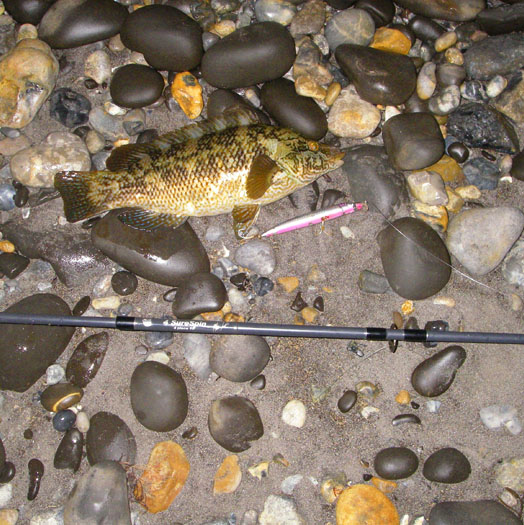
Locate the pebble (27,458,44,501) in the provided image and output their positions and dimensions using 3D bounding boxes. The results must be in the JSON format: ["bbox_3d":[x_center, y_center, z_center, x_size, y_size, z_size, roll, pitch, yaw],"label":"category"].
[{"bbox_3d":[-0.243,0.234,0.827,0.016,0.012,0.042,-2,78,0],"label":"pebble"}]

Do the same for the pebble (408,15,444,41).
[{"bbox_3d":[0.208,-0.294,0.968,0.032,0.025,0.043,-43,78,-12],"label":"pebble"}]

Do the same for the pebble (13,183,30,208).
[{"bbox_3d":[-0.289,-0.081,0.926,0.020,0.017,0.033,-17,81,-3],"label":"pebble"}]

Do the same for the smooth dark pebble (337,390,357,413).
[{"bbox_3d":[0.100,0.165,0.910,0.019,0.012,0.028,29,77,7],"label":"smooth dark pebble"}]

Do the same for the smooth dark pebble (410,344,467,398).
[{"bbox_3d":[0.195,0.116,0.847,0.038,0.027,0.069,37,80,7],"label":"smooth dark pebble"}]

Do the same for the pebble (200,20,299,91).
[{"bbox_3d":[-0.016,-0.252,0.935,0.120,0.058,0.078,-20,82,-3],"label":"pebble"}]

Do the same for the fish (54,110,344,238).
[{"bbox_3d":[-0.072,-0.099,0.927,0.348,0.060,0.150,-8,76,-2],"label":"fish"}]

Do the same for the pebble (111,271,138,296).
[{"bbox_3d":[-0.169,0.026,0.945,0.032,0.020,0.031,0,75,0],"label":"pebble"}]

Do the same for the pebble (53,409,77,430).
[{"bbox_3d":[-0.228,0.181,0.886,0.023,0.018,0.027,44,84,6],"label":"pebble"}]

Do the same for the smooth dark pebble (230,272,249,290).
[{"bbox_3d":[-0.028,0.023,0.947,0.024,0.013,0.020,30,77,8],"label":"smooth dark pebble"}]

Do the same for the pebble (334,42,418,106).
[{"bbox_3d":[0.135,-0.228,0.931,0.103,0.051,0.074,21,82,3],"label":"pebble"}]

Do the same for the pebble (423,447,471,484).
[{"bbox_3d":[0.205,0.227,0.856,0.053,0.025,0.038,-10,76,-2],"label":"pebble"}]

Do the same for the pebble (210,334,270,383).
[{"bbox_3d":[-0.026,0.110,0.916,0.071,0.041,0.068,0,75,0],"label":"pebble"}]

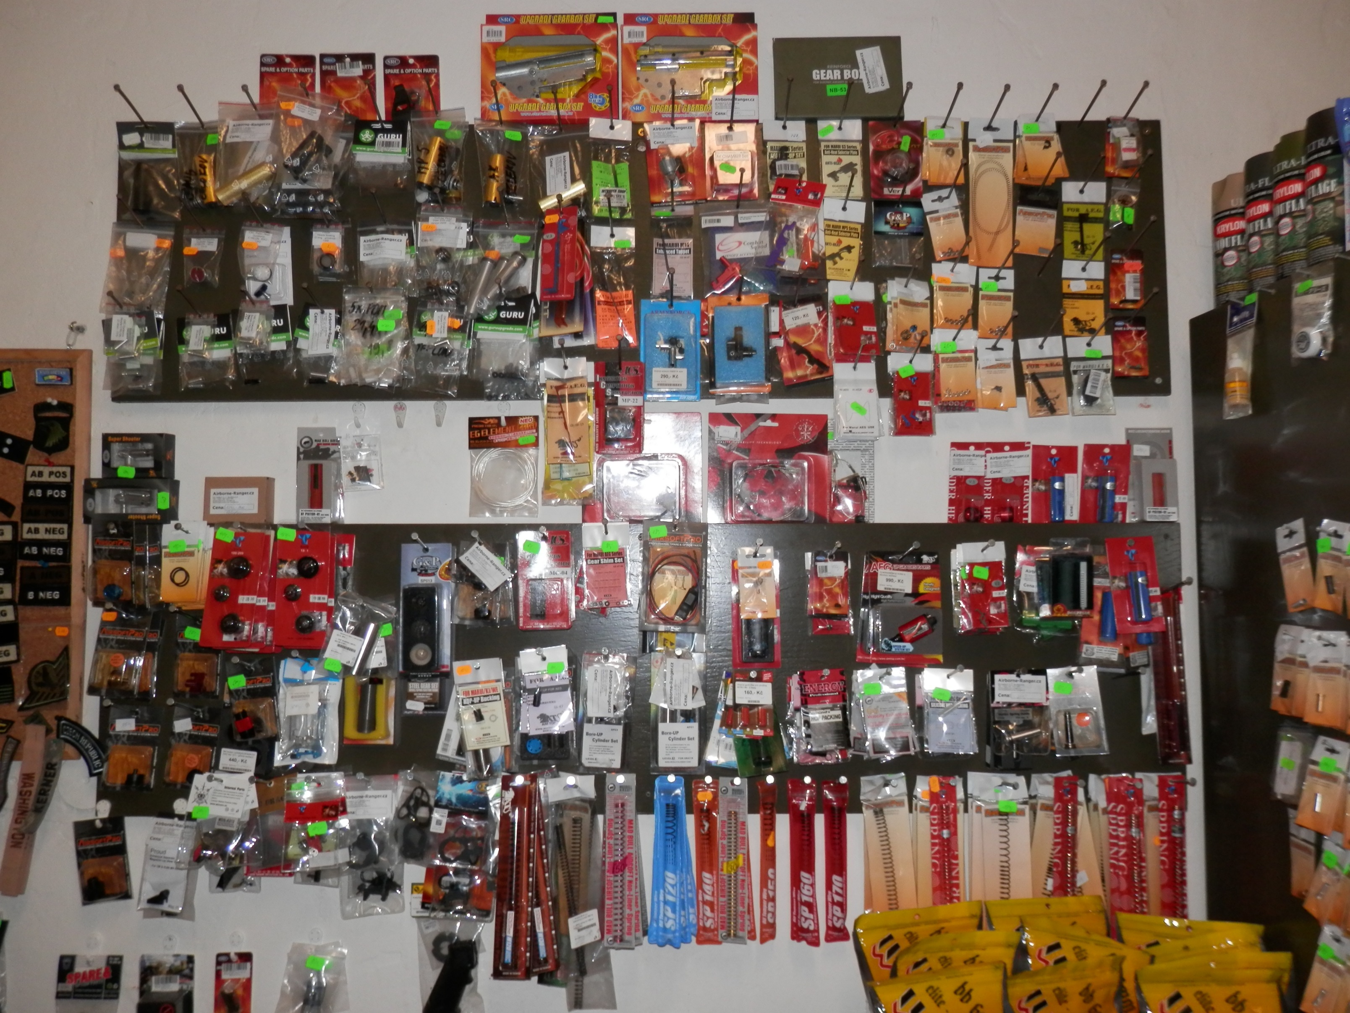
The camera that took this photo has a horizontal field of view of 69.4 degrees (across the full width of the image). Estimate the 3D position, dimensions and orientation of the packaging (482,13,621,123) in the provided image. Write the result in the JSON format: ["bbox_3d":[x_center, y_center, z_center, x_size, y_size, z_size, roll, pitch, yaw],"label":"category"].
[{"bbox_3d":[-0.177,-0.631,1.412,0.195,0.168,0.044,0,-4,0],"label":"packaging"}]

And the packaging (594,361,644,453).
[{"bbox_3d":[-0.077,-0.139,1.358,0.069,0.129,0.018,0,-4,0],"label":"packaging"}]

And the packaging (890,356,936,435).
[{"bbox_3d":[0.333,-0.156,1.366,0.063,0.116,0.014,0,-4,0],"label":"packaging"}]

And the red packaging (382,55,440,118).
[{"bbox_3d":[-0.385,-0.604,1.422,0.083,0.116,0.022,0,-4,0],"label":"red packaging"}]

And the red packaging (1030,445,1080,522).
[{"bbox_3d":[0.545,-0.026,1.387,0.067,0.124,0.024,0,-4,0],"label":"red packaging"}]

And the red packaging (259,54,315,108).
[{"bbox_3d":[-0.567,-0.605,1.422,0.082,0.116,0.022,0,-4,0],"label":"red packaging"}]

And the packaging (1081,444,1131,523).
[{"bbox_3d":[0.617,-0.027,1.388,0.067,0.124,0.024,3,-4,0],"label":"packaging"}]

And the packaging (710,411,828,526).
[{"bbox_3d":[0.134,-0.052,1.385,0.174,0.165,0.030,0,-4,0],"label":"packaging"}]

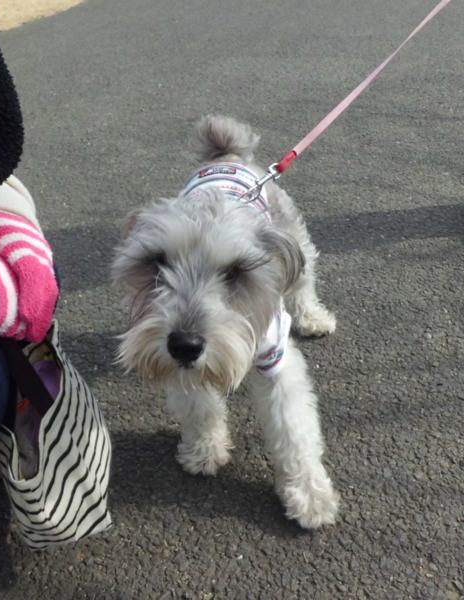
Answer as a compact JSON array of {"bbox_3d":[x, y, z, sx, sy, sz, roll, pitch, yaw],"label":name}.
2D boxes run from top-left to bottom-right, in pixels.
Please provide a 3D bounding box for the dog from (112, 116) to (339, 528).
[{"bbox_3d":[0.025,-0.012,0.875,0.250,0.420,0.550,4,33,6],"label":"dog"}]

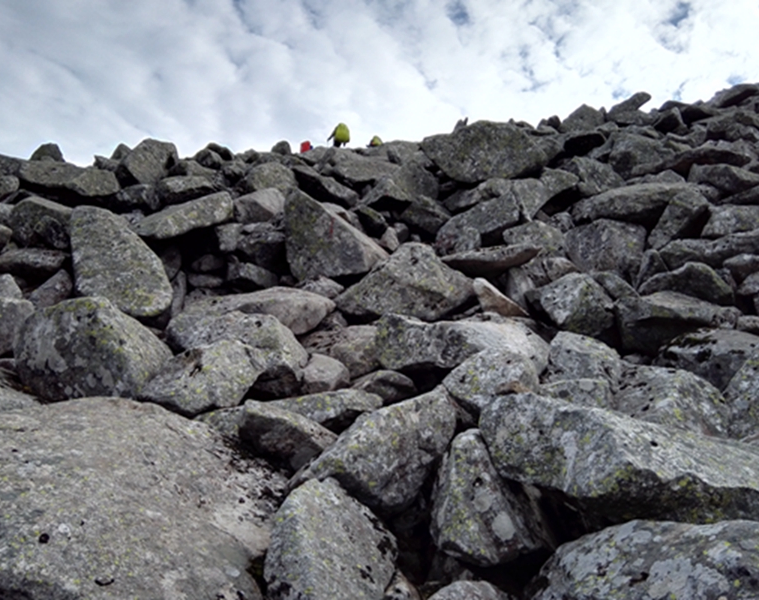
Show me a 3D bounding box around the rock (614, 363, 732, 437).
[{"bbox_3d":[1.328,0.475,3.050,0.475,0.368,0.450,-4,-10,23],"label":"rock"}]

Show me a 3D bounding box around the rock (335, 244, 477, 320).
[{"bbox_3d":[0.173,-0.128,4.650,0.941,0.522,0.600,0,-9,2],"label":"rock"}]

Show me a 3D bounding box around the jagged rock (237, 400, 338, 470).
[{"bbox_3d":[-0.384,0.566,2.800,0.408,0.283,0.300,1,-9,-8],"label":"jagged rock"}]

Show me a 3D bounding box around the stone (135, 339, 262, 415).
[{"bbox_3d":[-0.876,0.384,3.300,0.600,0.370,0.420,1,-6,-8],"label":"stone"}]

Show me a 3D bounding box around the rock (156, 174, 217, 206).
[{"bbox_3d":[-3.108,-1.779,10.800,0.900,0.400,0.650,1,-6,-8],"label":"rock"}]

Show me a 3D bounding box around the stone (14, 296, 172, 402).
[{"bbox_3d":[-1.540,0.287,3.600,0.763,0.587,0.650,4,-10,-23],"label":"stone"}]

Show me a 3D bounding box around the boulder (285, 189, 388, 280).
[{"bbox_3d":[-0.351,-0.547,5.600,0.856,0.743,0.600,1,-9,-4],"label":"boulder"}]

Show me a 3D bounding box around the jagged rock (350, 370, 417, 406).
[{"bbox_3d":[0.025,0.440,3.309,0.326,0.184,0.240,0,-7,0],"label":"jagged rock"}]

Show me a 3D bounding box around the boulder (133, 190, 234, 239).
[{"bbox_3d":[-2.091,-0.912,7.157,1.067,0.512,0.626,1,-7,-8],"label":"boulder"}]

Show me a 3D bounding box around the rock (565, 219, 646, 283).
[{"bbox_3d":[1.863,-0.395,5.527,0.659,0.554,0.515,-1,-7,10],"label":"rock"}]

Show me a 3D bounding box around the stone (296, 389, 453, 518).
[{"bbox_3d":[-0.021,0.620,2.765,0.684,0.480,0.459,2,-7,-15],"label":"stone"}]

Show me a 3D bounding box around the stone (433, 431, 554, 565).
[{"bbox_3d":[0.410,0.717,2.434,0.407,0.473,0.334,-2,-7,20],"label":"stone"}]

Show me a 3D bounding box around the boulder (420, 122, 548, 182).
[{"bbox_3d":[1.659,-2.331,10.600,1.850,0.850,1.200,0,-6,4],"label":"boulder"}]

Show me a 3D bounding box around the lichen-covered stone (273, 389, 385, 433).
[{"bbox_3d":[-0.277,0.514,3.150,0.550,0.190,0.350,0,-6,-3],"label":"lichen-covered stone"}]

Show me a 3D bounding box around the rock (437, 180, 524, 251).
[{"bbox_3d":[0.969,-0.800,6.500,0.820,0.620,0.600,0,-6,4],"label":"rock"}]

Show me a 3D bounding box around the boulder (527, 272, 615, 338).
[{"bbox_3d":[1.203,0.034,4.202,0.524,0.414,0.409,-4,-8,27],"label":"boulder"}]

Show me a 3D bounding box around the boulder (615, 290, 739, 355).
[{"bbox_3d":[1.733,0.148,3.900,0.630,0.370,0.450,-1,-6,13],"label":"boulder"}]

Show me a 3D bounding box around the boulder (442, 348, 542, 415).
[{"bbox_3d":[0.530,0.413,3.200,0.455,0.350,0.380,-2,-9,9],"label":"boulder"}]

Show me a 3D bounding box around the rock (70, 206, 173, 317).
[{"bbox_3d":[-1.866,-0.278,4.850,0.692,0.769,0.550,3,-10,-21],"label":"rock"}]

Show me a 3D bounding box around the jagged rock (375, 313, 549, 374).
[{"bbox_3d":[0.464,0.254,3.750,0.949,0.355,0.550,-1,-9,7],"label":"jagged rock"}]

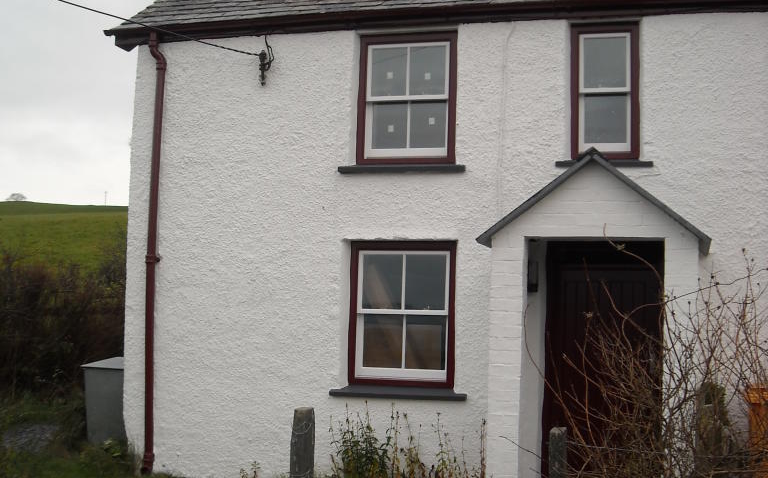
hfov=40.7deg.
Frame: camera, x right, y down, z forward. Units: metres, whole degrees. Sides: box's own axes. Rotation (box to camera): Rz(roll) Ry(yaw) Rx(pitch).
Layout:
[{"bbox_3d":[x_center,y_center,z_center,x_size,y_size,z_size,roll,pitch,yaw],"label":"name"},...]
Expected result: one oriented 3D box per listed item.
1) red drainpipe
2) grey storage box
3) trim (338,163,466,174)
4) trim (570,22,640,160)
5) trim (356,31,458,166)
[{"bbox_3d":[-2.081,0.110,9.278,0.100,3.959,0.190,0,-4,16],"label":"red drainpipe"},{"bbox_3d":[-2.552,1.719,10.603,0.840,0.919,0.660,0,-4,16],"label":"grey storage box"},{"bbox_3d":[0.171,-0.582,8.863,1.118,0.064,0.180,0,-4,16],"label":"trim"},{"bbox_3d":[1.841,-1.219,8.616,0.561,1.144,0.090,0,-4,16],"label":"trim"},{"bbox_3d":[0.212,-1.213,9.067,0.874,1.149,0.090,0,-4,16],"label":"trim"}]

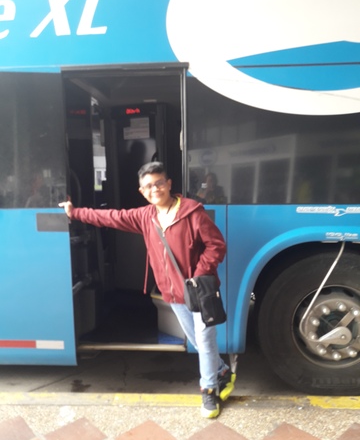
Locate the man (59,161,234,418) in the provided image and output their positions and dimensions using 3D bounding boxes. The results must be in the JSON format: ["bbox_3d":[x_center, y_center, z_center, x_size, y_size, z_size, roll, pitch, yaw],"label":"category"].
[{"bbox_3d":[-0.225,0.390,2.385,1.090,1.480,0.380,0,5,9],"label":"man"}]

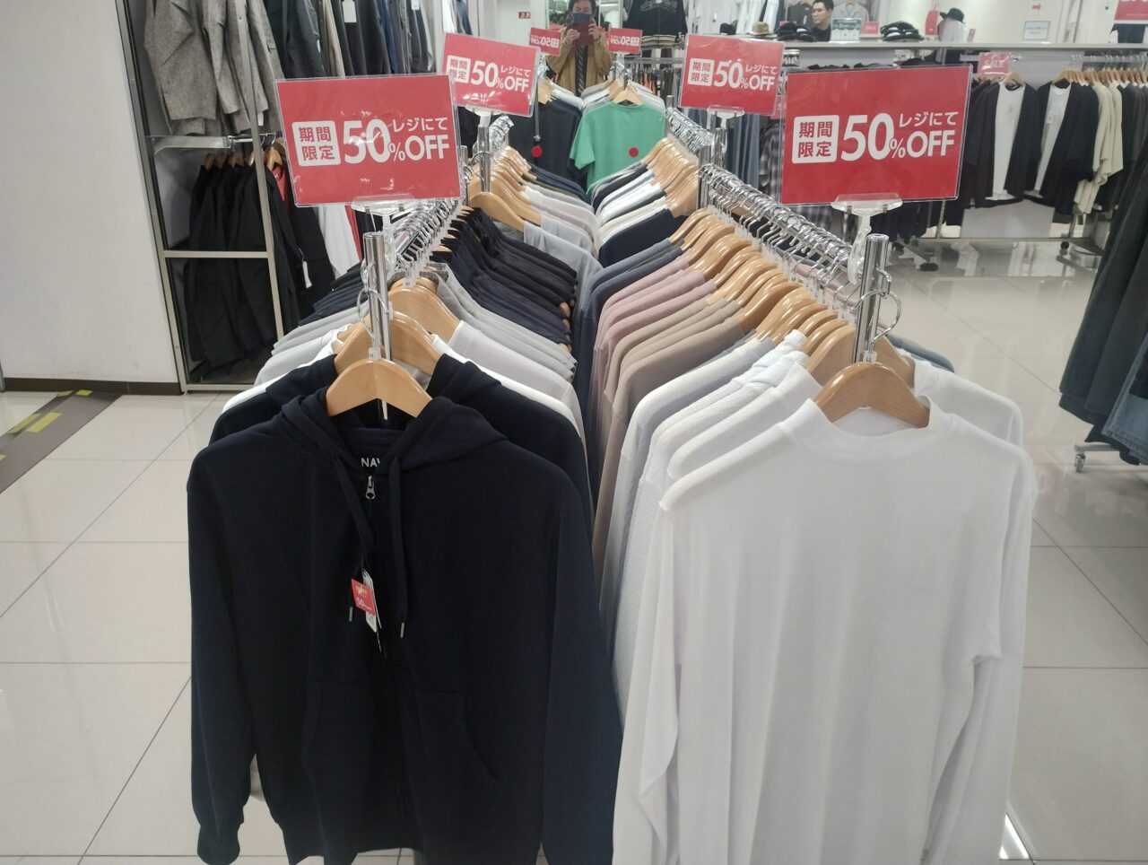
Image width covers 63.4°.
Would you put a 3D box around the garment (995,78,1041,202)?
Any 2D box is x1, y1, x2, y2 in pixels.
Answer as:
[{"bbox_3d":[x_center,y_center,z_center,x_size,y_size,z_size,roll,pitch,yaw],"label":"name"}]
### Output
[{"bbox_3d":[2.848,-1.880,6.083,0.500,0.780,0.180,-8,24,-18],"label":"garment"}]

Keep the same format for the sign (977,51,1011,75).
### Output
[{"bbox_3d":[2.666,-2.333,5.891,0.207,0.138,0.012,0,11,1],"label":"sign"}]

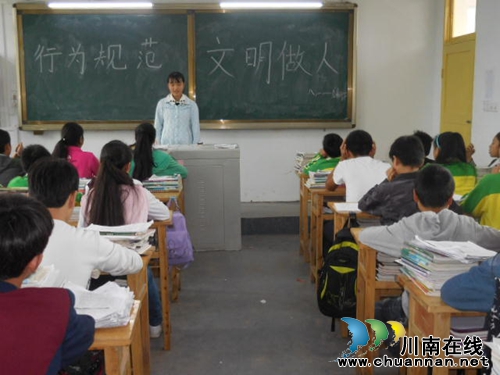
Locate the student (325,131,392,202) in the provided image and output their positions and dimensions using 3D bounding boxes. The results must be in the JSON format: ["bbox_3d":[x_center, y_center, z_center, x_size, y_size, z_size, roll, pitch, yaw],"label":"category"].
[{"bbox_3d":[0.751,0.213,4.498,0.490,1.240,0.660,0,10,-1],"label":"student"}]

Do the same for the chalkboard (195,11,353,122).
[{"bbox_3d":[0.259,-1.324,7.159,1.767,1.234,0.050,0,10,-1],"label":"chalkboard"}]

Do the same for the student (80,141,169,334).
[{"bbox_3d":[-0.701,0.360,3.631,0.500,1.240,0.680,0,10,-1],"label":"student"}]

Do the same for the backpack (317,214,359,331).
[{"bbox_3d":[0.530,0.510,3.849,0.290,0.560,0.200,0,10,-1],"label":"backpack"}]

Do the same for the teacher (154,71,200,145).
[{"bbox_3d":[-0.738,-0.435,6.620,0.460,1.470,0.280,0,10,-1],"label":"teacher"}]

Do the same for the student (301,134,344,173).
[{"bbox_3d":[0.682,0.096,5.371,0.470,1.180,0.650,0,10,-1],"label":"student"}]

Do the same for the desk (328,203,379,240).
[{"bbox_3d":[0.858,0.500,4.197,0.660,0.775,0.410,0,10,-1],"label":"desk"}]

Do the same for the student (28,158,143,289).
[{"bbox_3d":[-0.766,0.512,2.642,0.540,1.270,0.660,0,10,2],"label":"student"}]

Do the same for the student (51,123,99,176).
[{"bbox_3d":[-1.382,0.093,5.269,0.470,1.220,0.640,2,10,11],"label":"student"}]

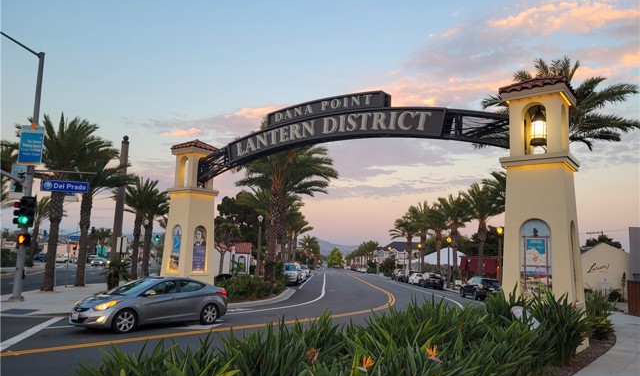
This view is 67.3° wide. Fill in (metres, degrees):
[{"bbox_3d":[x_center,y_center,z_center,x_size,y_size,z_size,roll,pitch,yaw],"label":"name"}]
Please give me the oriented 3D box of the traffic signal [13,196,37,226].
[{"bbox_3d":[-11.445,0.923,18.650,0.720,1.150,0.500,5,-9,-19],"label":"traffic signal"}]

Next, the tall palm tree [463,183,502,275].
[{"bbox_3d":[13.011,4.058,39.157,3.800,8.800,3.800,1,-9,1],"label":"tall palm tree"}]

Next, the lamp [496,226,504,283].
[{"bbox_3d":[13.503,5.490,36.279,0.550,5.080,0.550,1,-9,1],"label":"lamp"}]

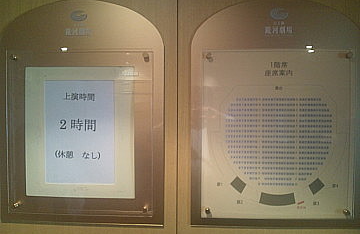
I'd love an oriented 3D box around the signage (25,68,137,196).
[{"bbox_3d":[-0.309,0.047,0.905,0.343,0.407,0.014,0,1,3],"label":"signage"}]

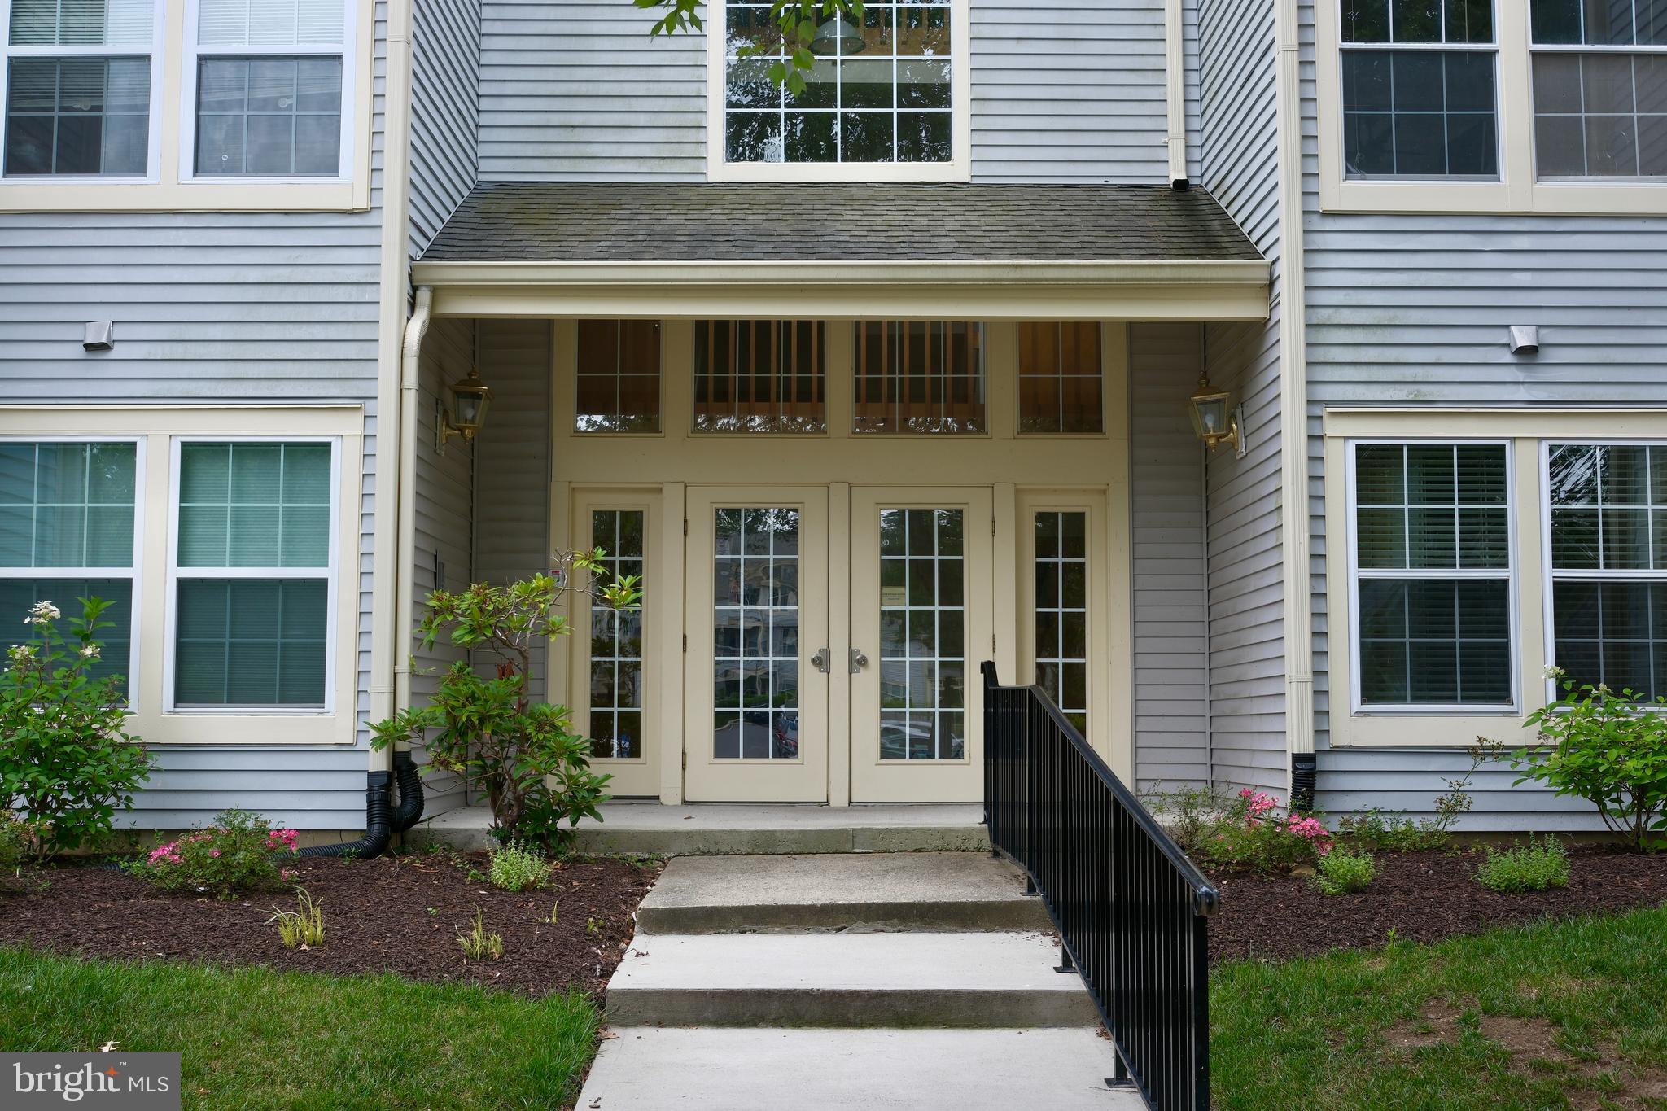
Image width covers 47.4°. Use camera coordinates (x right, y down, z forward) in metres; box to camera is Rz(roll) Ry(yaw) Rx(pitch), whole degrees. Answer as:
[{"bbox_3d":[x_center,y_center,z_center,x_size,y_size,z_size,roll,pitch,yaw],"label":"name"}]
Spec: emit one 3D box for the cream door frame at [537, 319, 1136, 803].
[{"bbox_3d":[0.046,-0.006,12.198,3.750,3.200,0.160,0,-5,0],"label":"cream door frame"}]

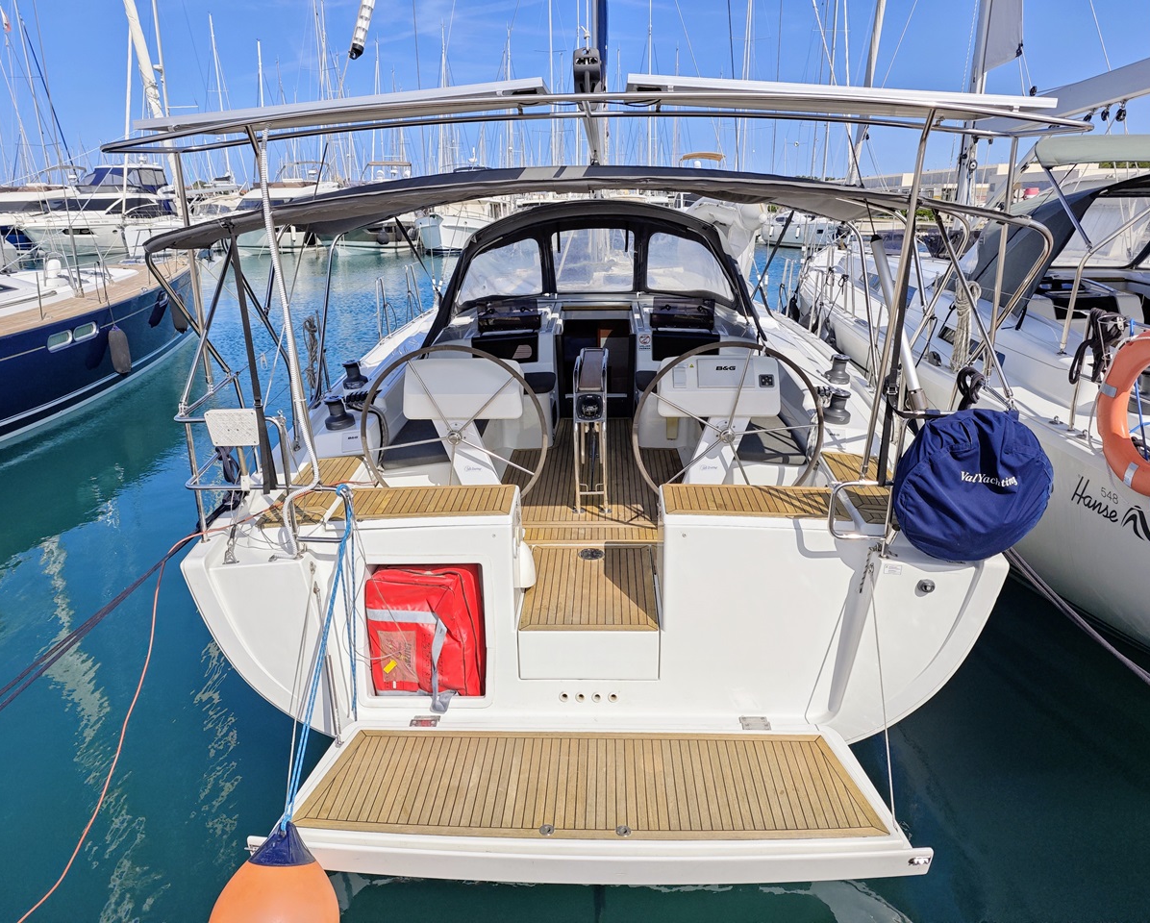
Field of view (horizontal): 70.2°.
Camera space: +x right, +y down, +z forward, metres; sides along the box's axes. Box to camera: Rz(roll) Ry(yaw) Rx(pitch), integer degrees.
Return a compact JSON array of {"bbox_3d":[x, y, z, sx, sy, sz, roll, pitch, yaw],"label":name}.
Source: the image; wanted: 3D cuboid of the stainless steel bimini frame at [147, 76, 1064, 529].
[{"bbox_3d":[0.077,-0.717,4.234,3.850,2.050,2.100,0,18,2],"label":"stainless steel bimini frame"}]

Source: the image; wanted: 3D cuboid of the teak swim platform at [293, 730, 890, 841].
[{"bbox_3d":[0.064,1.518,3.816,2.570,0.070,0.730,0,18,2],"label":"teak swim platform"}]

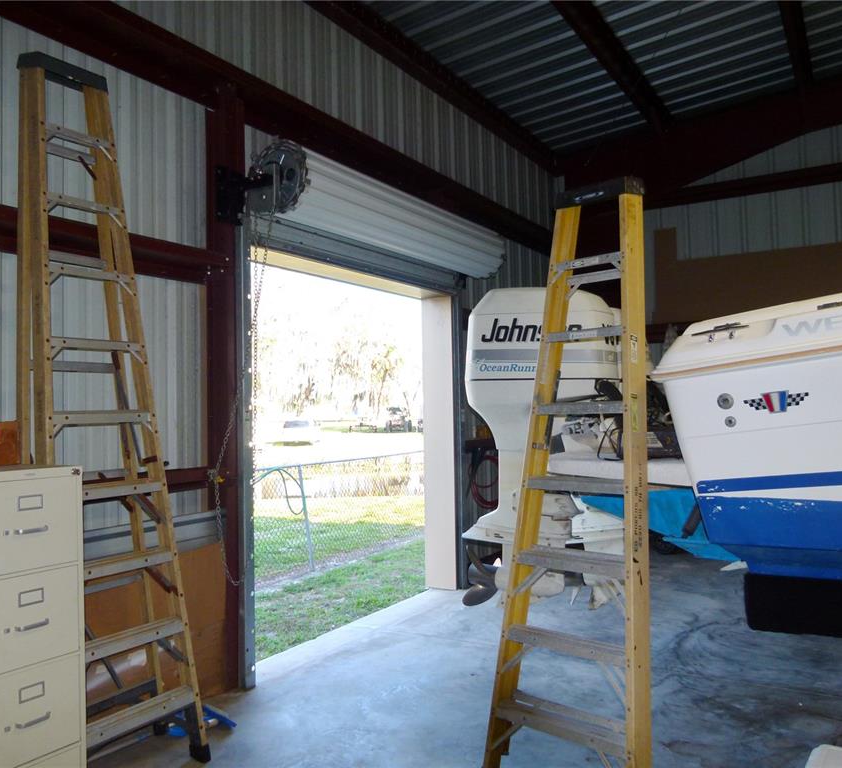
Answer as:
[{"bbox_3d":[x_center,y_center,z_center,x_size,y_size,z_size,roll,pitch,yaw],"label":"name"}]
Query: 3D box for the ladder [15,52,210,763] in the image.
[{"bbox_3d":[-1.337,0.126,3.092,0.530,3.020,0.760,-2,-2,33],"label":"ladder"}]

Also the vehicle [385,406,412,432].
[{"bbox_3d":[-1.804,2.871,59.300,1.880,2.000,3.300,-1,-2,6],"label":"vehicle"}]

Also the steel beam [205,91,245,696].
[{"bbox_3d":[-1.079,0.031,4.096,0.200,3.270,0.130,-2,-2,30],"label":"steel beam"}]

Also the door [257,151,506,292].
[{"bbox_3d":[-0.135,-1.024,5.103,0.410,0.550,2.530,-2,-2,30],"label":"door"}]

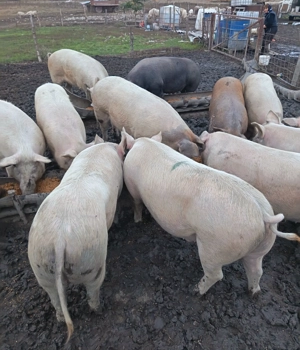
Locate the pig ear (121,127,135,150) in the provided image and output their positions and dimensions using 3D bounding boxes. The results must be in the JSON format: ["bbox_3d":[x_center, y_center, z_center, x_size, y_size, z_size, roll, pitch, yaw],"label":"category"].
[{"bbox_3d":[-0.179,-0.290,2.200,0.120,0.170,0.090,-18,37,-25],"label":"pig ear"}]

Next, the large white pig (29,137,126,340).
[{"bbox_3d":[-0.353,0.187,1.898,0.410,0.760,1.383,2,33,3],"label":"large white pig"}]

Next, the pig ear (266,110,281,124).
[{"bbox_3d":[1.158,-0.549,2.600,0.080,0.140,0.130,-29,43,-36],"label":"pig ear"}]

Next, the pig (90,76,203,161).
[{"bbox_3d":[-0.090,-0.554,3.020,1.359,0.780,0.420,21,38,28],"label":"pig"}]

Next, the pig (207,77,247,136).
[{"bbox_3d":[0.885,-0.582,3.109,0.420,0.730,1.366,5,33,7],"label":"pig"}]

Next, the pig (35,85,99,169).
[{"bbox_3d":[-0.880,-0.425,2.866,0.420,0.730,1.250,-12,35,-17],"label":"pig"}]

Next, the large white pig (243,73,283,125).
[{"bbox_3d":[1.225,-0.624,3.154,0.420,0.750,1.366,7,34,11],"label":"large white pig"}]

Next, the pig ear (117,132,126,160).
[{"bbox_3d":[-0.226,-0.234,2.200,0.100,0.200,0.100,3,33,5],"label":"pig ear"}]

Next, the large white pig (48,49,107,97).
[{"bbox_3d":[-1.255,-1.712,4.821,0.420,0.760,1.302,-22,39,-30],"label":"large white pig"}]

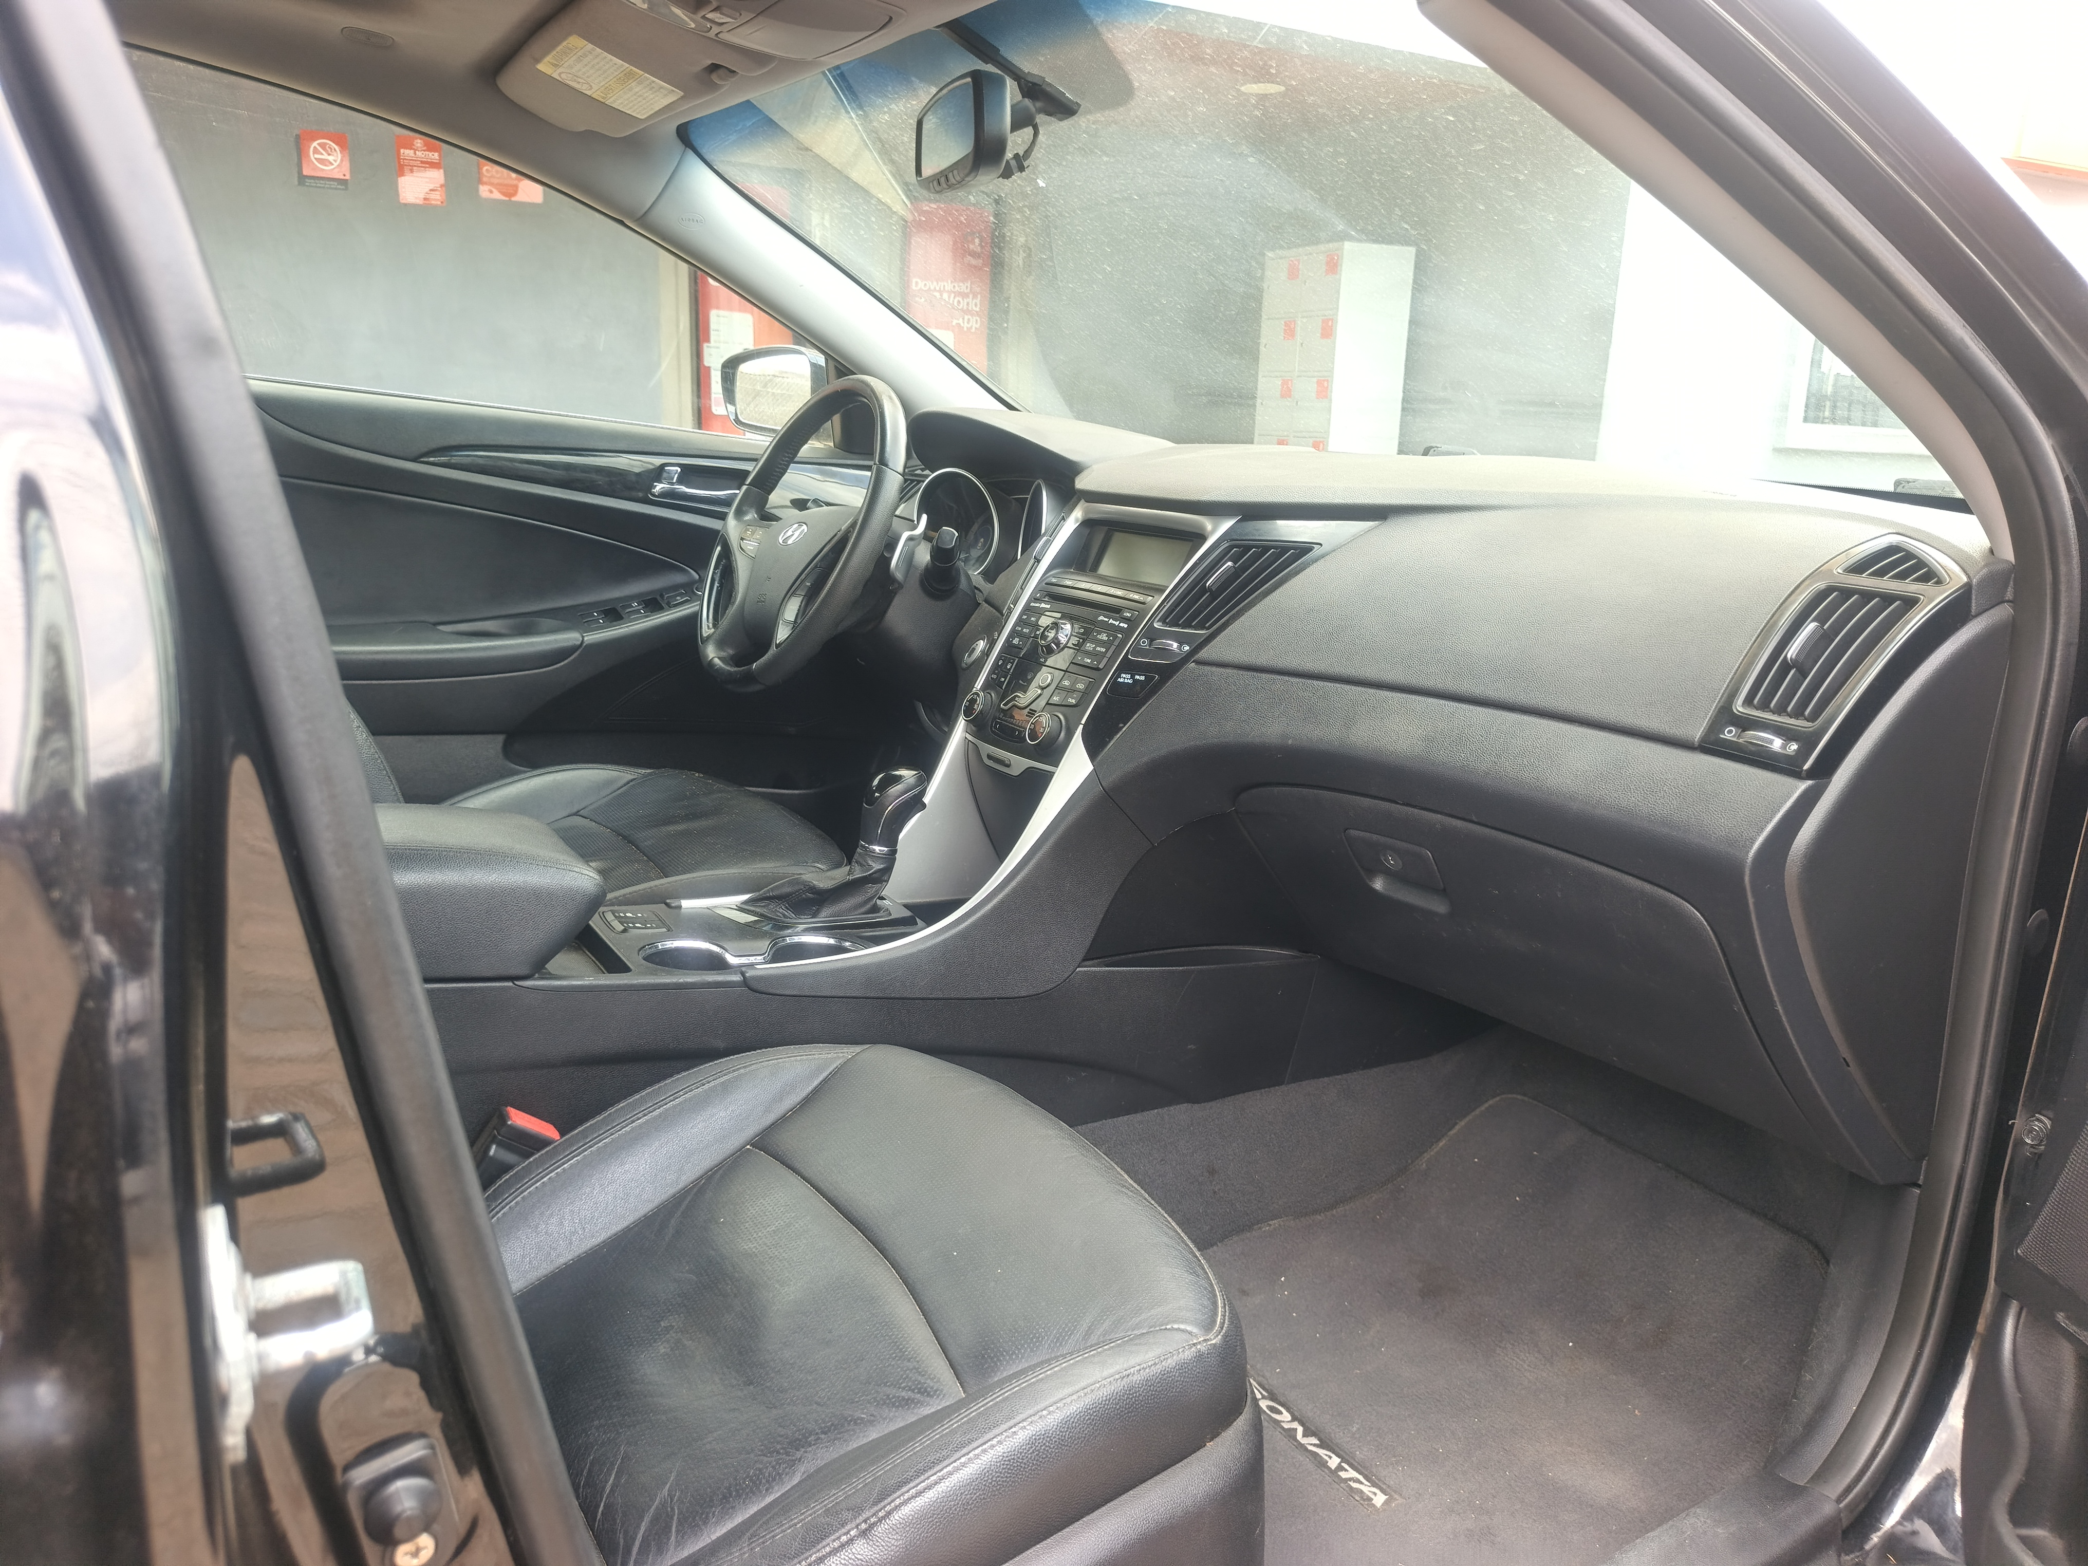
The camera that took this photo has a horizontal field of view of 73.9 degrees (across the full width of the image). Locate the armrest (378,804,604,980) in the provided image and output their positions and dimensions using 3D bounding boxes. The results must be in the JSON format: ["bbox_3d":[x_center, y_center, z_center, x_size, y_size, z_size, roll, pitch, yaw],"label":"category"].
[{"bbox_3d":[-0.488,0.078,1.022,0.300,0.110,0.180,0,12,-32],"label":"armrest"}]

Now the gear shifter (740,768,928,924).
[{"bbox_3d":[-0.179,0.049,1.232,0.160,0.135,0.095,-6,15,-31],"label":"gear shifter"}]

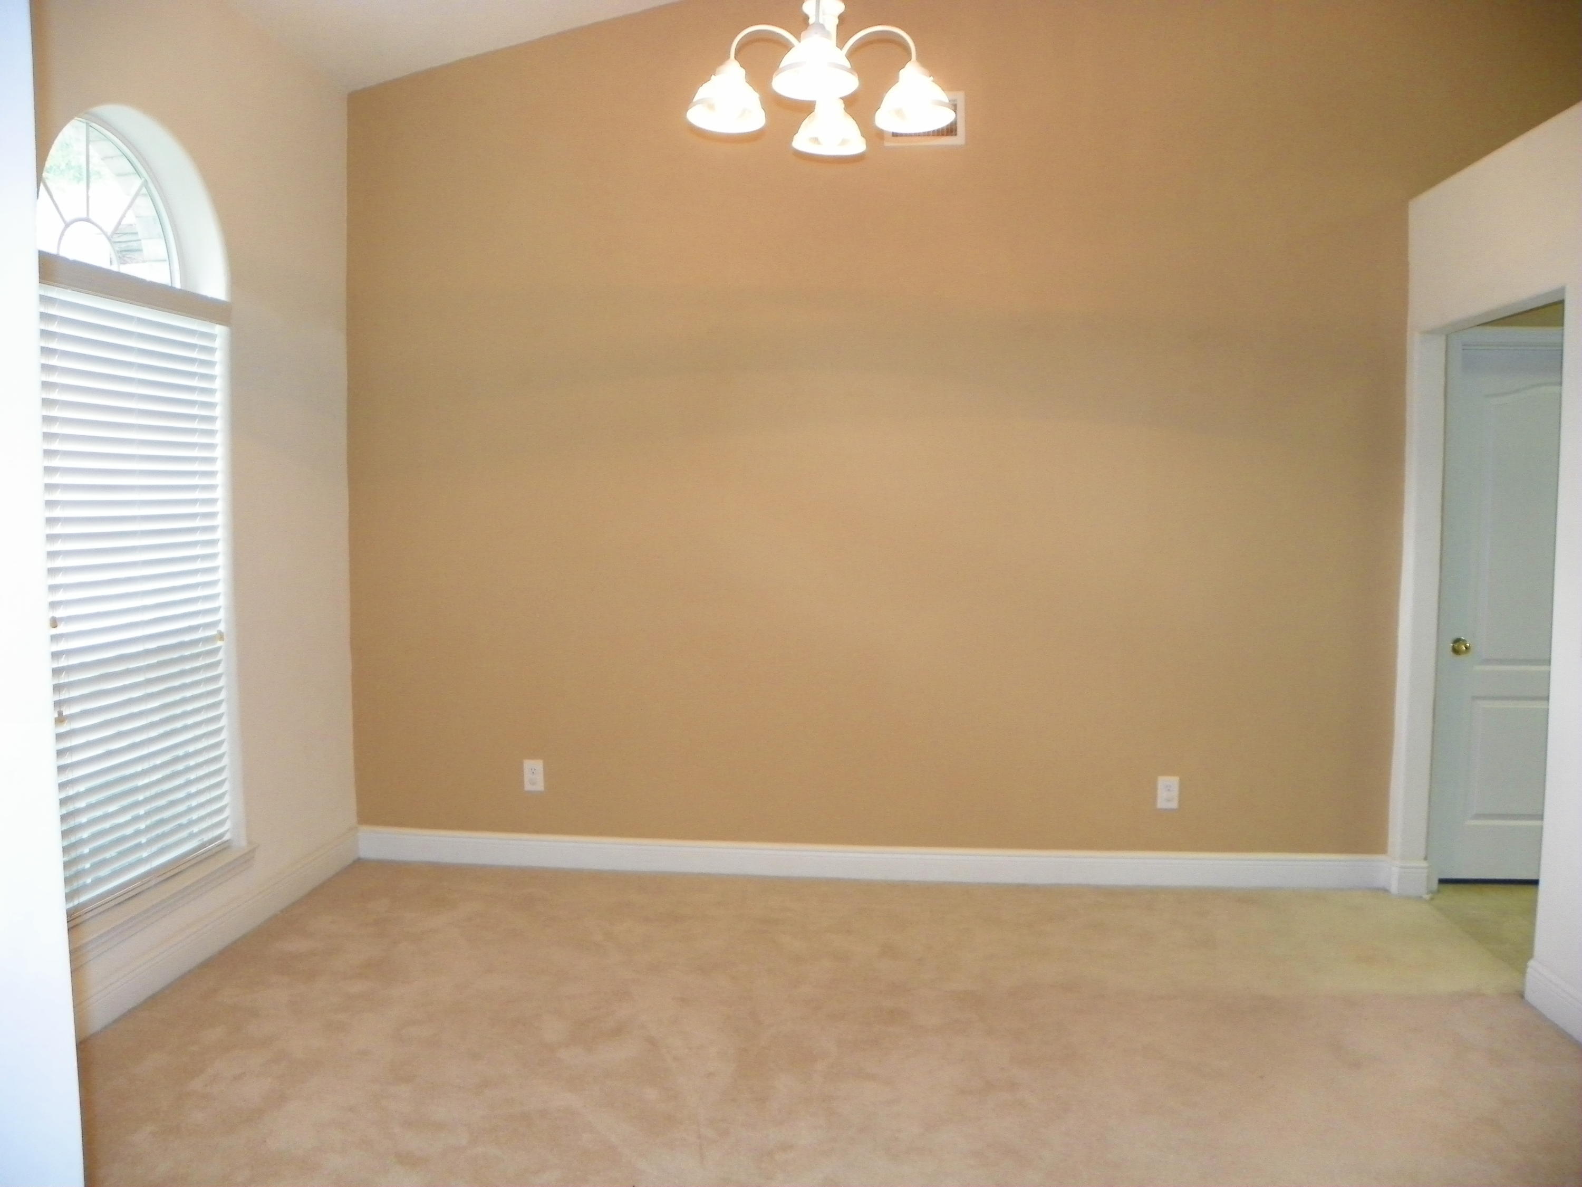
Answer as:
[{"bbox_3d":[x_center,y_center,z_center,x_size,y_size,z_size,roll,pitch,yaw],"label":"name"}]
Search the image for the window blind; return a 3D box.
[{"bbox_3d":[-1.841,0.012,3.348,0.055,1.650,0.870,1,4,4],"label":"window blind"}]

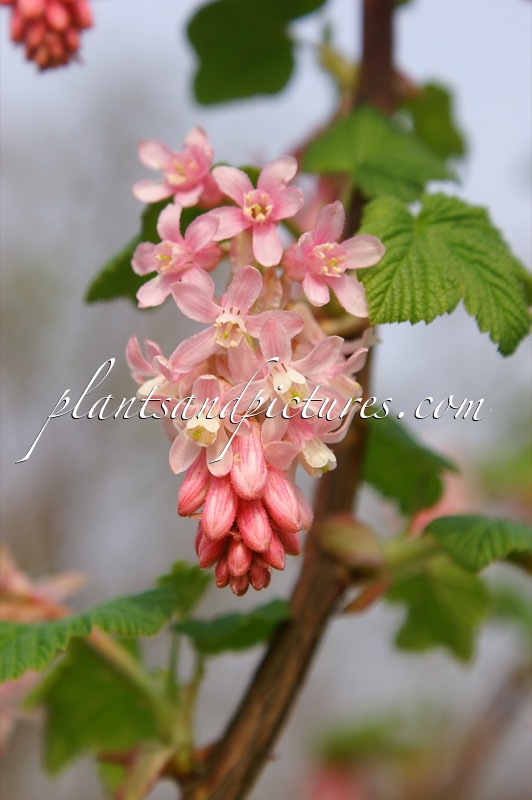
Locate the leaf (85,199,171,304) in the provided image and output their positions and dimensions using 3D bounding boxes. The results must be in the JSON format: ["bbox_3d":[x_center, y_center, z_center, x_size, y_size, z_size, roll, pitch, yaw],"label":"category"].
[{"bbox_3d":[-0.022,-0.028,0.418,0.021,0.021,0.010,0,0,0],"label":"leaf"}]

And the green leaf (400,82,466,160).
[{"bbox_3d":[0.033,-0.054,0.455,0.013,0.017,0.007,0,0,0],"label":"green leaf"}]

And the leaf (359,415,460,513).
[{"bbox_3d":[0.022,0.011,0.375,0.017,0.016,0.010,0,0,0],"label":"leaf"}]

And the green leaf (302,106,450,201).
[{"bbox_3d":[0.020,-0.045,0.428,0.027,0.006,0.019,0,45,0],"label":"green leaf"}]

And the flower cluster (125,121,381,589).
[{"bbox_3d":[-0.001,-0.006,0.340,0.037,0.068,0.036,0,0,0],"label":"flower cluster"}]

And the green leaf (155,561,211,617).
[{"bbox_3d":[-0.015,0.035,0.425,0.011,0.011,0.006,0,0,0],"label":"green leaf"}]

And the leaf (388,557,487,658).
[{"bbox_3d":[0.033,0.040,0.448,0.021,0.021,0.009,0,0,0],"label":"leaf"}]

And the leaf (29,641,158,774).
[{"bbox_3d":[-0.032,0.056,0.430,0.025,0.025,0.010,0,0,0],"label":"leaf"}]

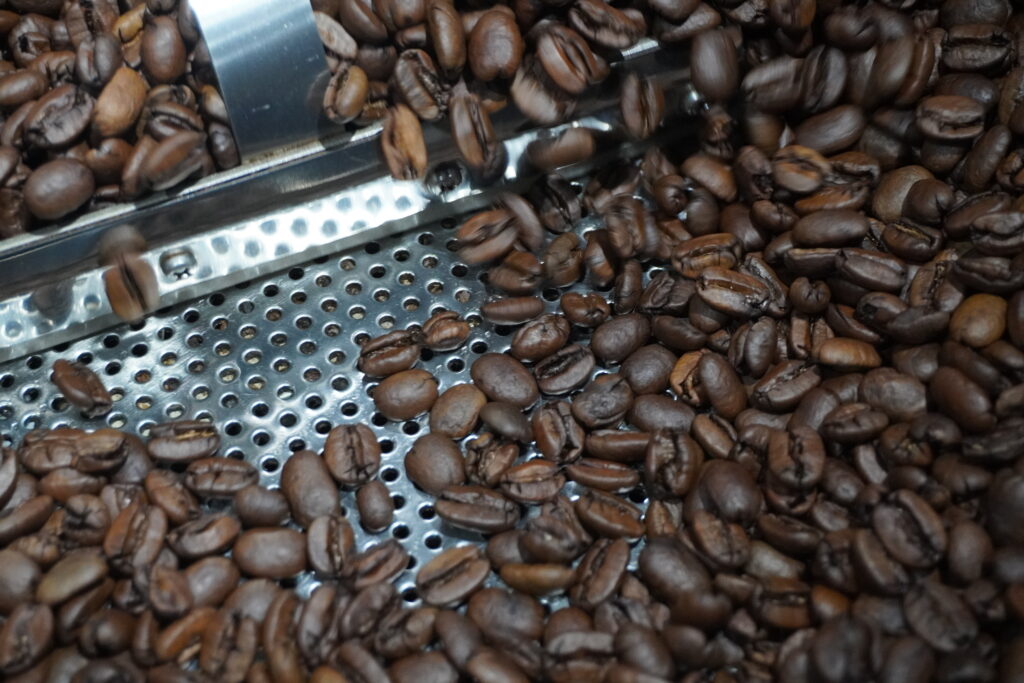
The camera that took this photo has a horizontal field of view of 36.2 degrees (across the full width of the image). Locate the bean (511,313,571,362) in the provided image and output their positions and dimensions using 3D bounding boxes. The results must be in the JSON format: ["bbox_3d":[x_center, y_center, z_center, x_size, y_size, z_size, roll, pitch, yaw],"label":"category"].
[{"bbox_3d":[0.004,-0.001,0.240,0.011,0.005,0.007,-39,63,-23],"label":"bean"}]

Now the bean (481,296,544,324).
[{"bbox_3d":[0.000,-0.005,0.254,0.011,0.007,0.005,-4,88,0],"label":"bean"}]

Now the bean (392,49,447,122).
[{"bbox_3d":[-0.014,-0.040,0.245,0.007,0.005,0.013,-34,96,-37],"label":"bean"}]

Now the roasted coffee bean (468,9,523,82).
[{"bbox_3d":[-0.003,-0.048,0.253,0.009,0.006,0.012,-2,77,1],"label":"roasted coffee bean"}]

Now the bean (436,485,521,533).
[{"bbox_3d":[-0.005,0.024,0.222,0.013,0.005,0.007,13,48,14],"label":"bean"}]

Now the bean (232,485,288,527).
[{"bbox_3d":[-0.038,0.025,0.235,0.009,0.005,0.007,18,59,5],"label":"bean"}]

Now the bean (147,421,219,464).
[{"bbox_3d":[-0.050,0.016,0.239,0.011,0.005,0.008,-5,27,-12],"label":"bean"}]

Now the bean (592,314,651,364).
[{"bbox_3d":[0.017,0.000,0.240,0.008,0.005,0.011,35,63,23],"label":"bean"}]

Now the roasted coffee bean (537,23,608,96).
[{"bbox_3d":[0.009,-0.044,0.246,0.008,0.005,0.013,-39,97,-2],"label":"roasted coffee bean"}]

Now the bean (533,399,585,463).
[{"bbox_3d":[0.007,0.014,0.239,0.008,0.006,0.010,-3,71,-35],"label":"bean"}]

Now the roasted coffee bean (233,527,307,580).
[{"bbox_3d":[-0.034,0.030,0.219,0.011,0.005,0.007,4,55,4],"label":"roasted coffee bean"}]

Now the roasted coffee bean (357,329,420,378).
[{"bbox_3d":[-0.019,0.002,0.239,0.011,0.005,0.007,-28,52,-23],"label":"roasted coffee bean"}]

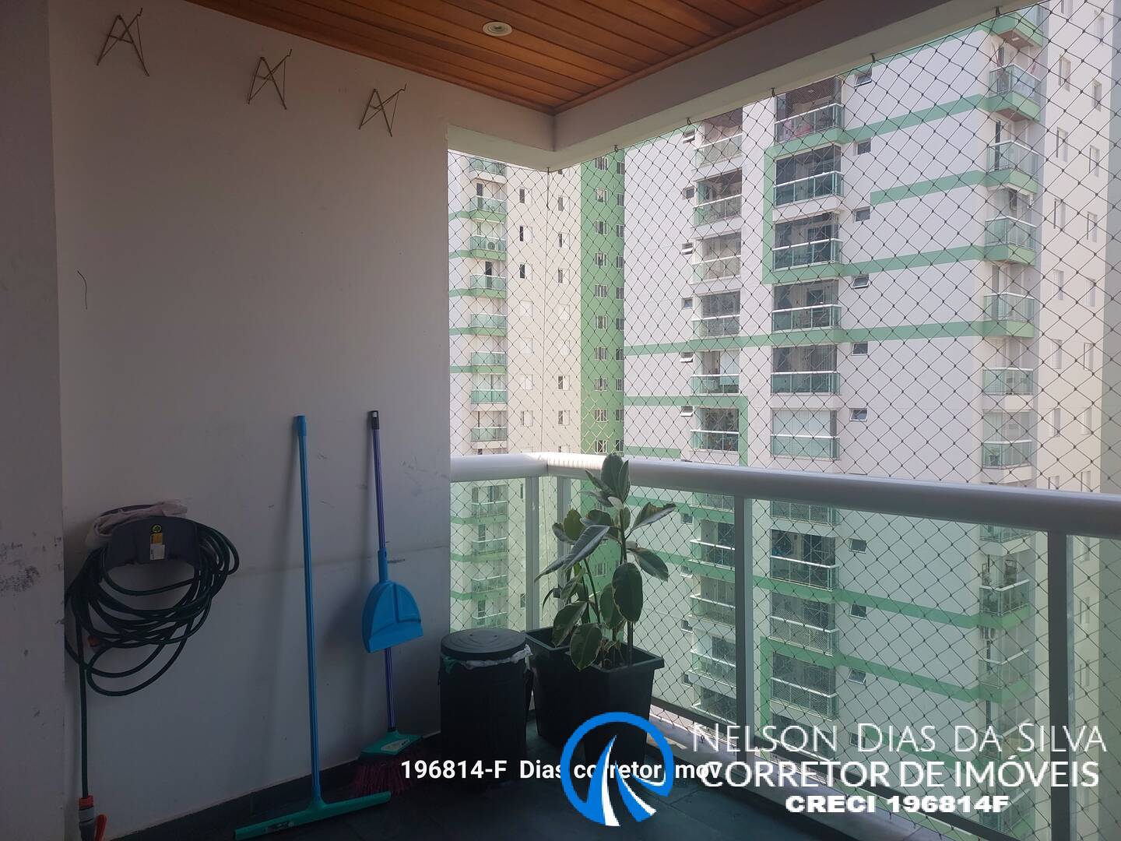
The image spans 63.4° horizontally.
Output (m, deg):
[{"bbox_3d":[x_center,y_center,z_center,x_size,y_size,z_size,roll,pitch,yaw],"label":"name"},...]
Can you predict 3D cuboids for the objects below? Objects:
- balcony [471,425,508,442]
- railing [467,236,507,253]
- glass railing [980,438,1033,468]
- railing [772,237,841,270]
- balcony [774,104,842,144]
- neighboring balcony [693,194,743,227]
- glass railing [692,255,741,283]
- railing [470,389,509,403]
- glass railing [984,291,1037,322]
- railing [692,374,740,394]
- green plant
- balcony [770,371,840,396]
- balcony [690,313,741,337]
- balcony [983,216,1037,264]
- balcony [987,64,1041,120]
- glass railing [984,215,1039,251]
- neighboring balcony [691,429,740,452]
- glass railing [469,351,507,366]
[{"bbox_3d":[-5.282,1.069,67.388,2.690,1.050,0.820,-2,3,-40],"label":"balcony"},{"bbox_3d":[-5.289,-12.910,66.899,2.690,1.000,0.820,-2,3,-40],"label":"railing"},{"bbox_3d":[17.718,1.282,35.910,2.497,1.030,0.850,-2,3,-40],"label":"glass railing"},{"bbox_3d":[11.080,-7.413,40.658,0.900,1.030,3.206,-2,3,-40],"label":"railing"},{"bbox_3d":[10.778,-12.796,39.449,0.520,1.020,3.250,-2,3,-40],"label":"balcony"},{"bbox_3d":[7.935,-10.244,44.836,0.720,0.990,3.066,-1,2,-40],"label":"neighboring balcony"},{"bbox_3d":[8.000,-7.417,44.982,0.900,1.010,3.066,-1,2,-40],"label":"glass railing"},{"bbox_3d":[-5.289,-1.746,67.289,2.690,0.980,0.820,-2,3,-40],"label":"railing"},{"bbox_3d":[17.525,-4.312,35.340,2.536,1.060,0.850,-1,2,-40],"label":"glass railing"},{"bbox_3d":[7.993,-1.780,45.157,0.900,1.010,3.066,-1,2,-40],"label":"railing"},{"bbox_3d":[0.172,0.532,3.430,0.504,0.797,0.480,0,2,0],"label":"green plant"},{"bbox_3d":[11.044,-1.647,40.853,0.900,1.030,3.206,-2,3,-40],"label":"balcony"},{"bbox_3d":[7.928,-4.607,45.011,0.720,0.990,3.066,-1,2,-40],"label":"balcony"},{"bbox_3d":[17.682,-7.039,35.628,2.497,1.600,0.850,-2,3,-40],"label":"balcony"},{"bbox_3d":[17.453,-12.376,34.770,2.520,1.620,0.850,-2,3,-40],"label":"balcony"},{"bbox_3d":[17.371,-7.091,34.955,2.520,1.020,0.850,-2,3,-40],"label":"glass railing"},{"bbox_3d":[7.921,1.030,45.187,0.720,0.990,3.066,-1,2,-40],"label":"neighboring balcony"},{"bbox_3d":[-5.381,-4.607,67.887,2.783,1.020,0.780,-1,2,-40],"label":"glass railing"}]

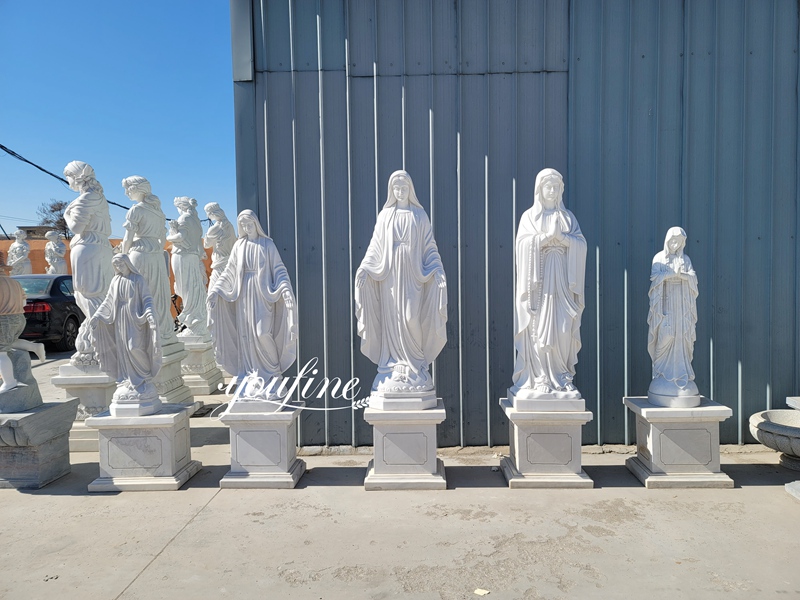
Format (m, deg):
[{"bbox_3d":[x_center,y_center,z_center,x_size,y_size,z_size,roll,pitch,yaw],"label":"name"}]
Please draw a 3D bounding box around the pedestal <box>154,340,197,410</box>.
[{"bbox_3d":[-2.439,0.812,5.854,0.520,0.620,0.520,-1,2,0],"label":"pedestal"}]

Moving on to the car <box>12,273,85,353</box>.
[{"bbox_3d":[-7.334,0.197,12.416,1.820,1.470,4.750,-1,2,-8],"label":"car"}]

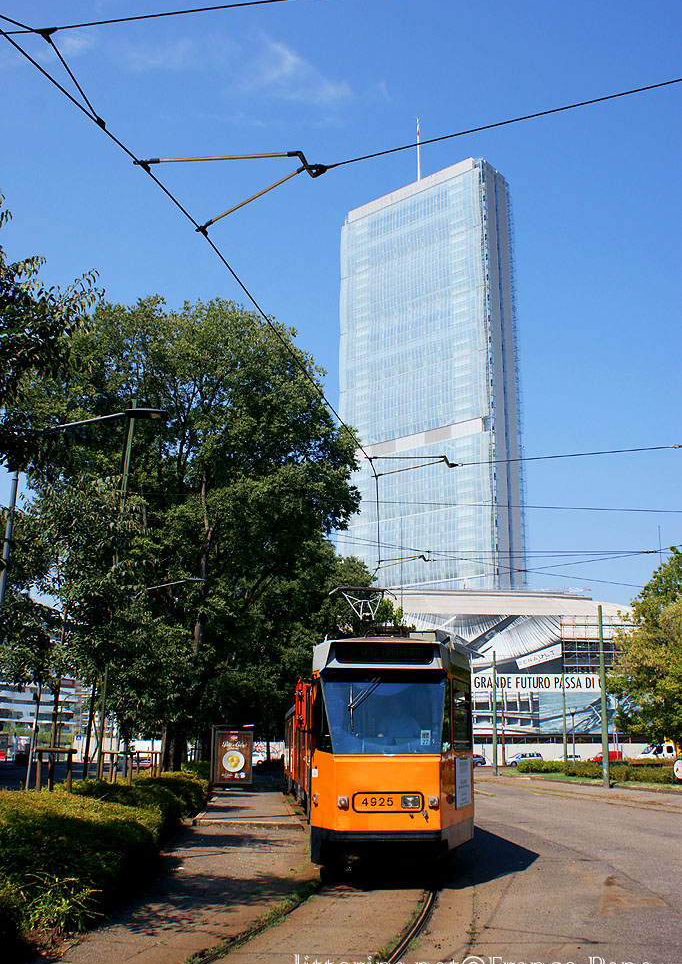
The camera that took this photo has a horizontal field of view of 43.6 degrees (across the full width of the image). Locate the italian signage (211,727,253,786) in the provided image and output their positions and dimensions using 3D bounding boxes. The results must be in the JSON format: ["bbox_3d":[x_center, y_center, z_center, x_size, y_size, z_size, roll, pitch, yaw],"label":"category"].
[{"bbox_3d":[-3.909,9.799,30.451,1.450,2.100,0.250,2,-17,-5],"label":"italian signage"}]

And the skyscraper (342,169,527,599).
[{"bbox_3d":[31.600,-11.586,307.173,61.500,209.200,23.500,-12,-21,34],"label":"skyscraper"}]

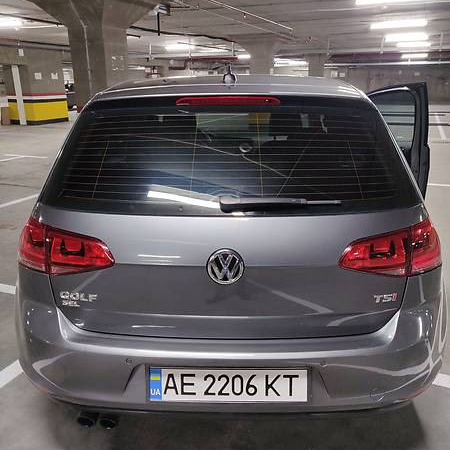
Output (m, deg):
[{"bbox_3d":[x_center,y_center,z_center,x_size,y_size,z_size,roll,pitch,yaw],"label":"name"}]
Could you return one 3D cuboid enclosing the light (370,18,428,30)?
[{"bbox_3d":[4.154,-4.785,10.315,1.250,0.100,0.150,10,21,25],"label":"light"}]

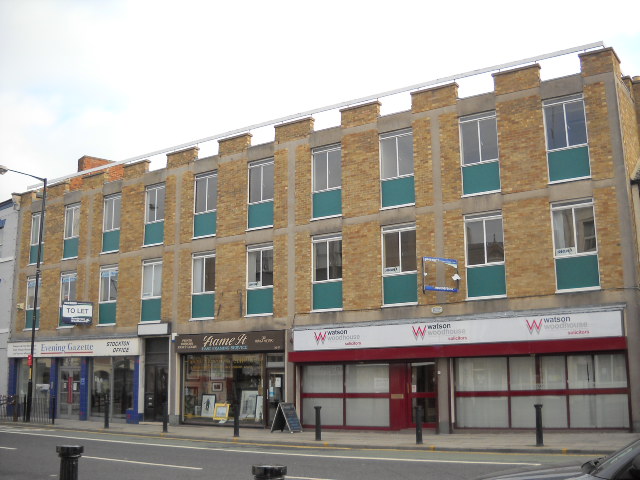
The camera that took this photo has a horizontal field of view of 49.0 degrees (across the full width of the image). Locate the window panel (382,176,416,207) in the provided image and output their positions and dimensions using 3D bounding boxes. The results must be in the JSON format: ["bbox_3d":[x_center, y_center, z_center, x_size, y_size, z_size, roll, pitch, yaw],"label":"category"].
[{"bbox_3d":[2.450,-1.489,21.929,1.130,0.880,0.060,-8,-14,33],"label":"window panel"}]

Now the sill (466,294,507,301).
[{"bbox_3d":[4.678,1.624,19.740,1.190,0.085,0.140,-8,-14,33],"label":"sill"}]

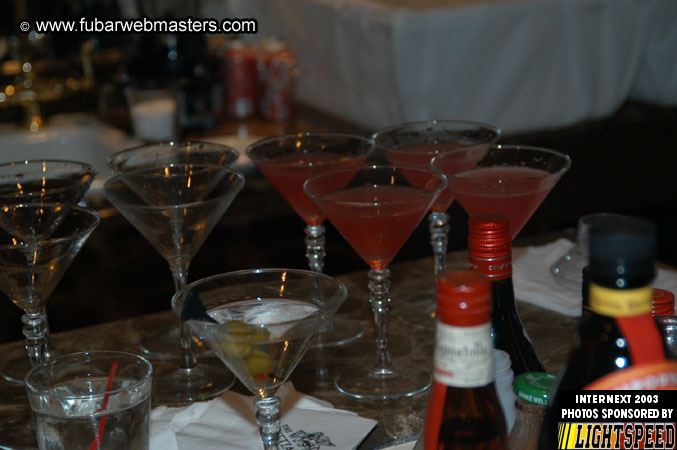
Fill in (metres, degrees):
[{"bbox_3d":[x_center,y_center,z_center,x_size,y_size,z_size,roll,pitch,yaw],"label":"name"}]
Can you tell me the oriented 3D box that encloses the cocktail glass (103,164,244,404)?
[{"bbox_3d":[-0.134,0.052,1.549,0.118,0.174,0.118,-2,16,0],"label":"cocktail glass"}]

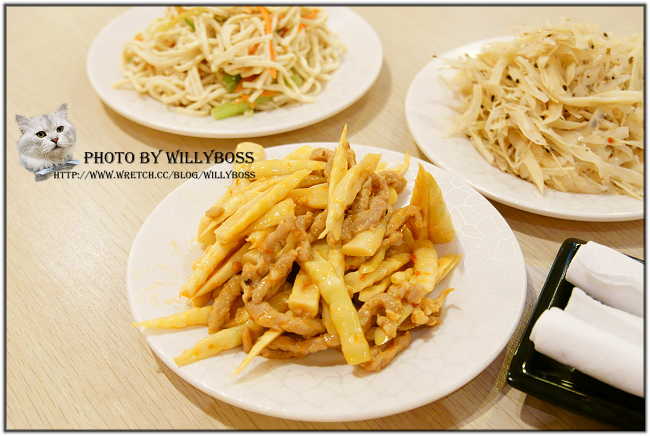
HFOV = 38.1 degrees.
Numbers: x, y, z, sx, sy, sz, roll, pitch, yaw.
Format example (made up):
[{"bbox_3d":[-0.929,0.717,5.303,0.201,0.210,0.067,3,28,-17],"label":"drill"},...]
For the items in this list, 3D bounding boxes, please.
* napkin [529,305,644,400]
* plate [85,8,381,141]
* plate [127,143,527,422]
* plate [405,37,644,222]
[{"bbox_3d":[0.169,0.082,0.470,0.130,0.027,0.029,23,45,24],"label":"napkin"},{"bbox_3d":[-0.067,-0.117,0.716,0.222,0.025,0.222,0,40,0],"label":"plate"},{"bbox_3d":[0.001,0.032,0.536,0.222,0.025,0.222,0,40,0],"label":"plate"},{"bbox_3d":[0.166,-0.061,0.652,0.222,0.025,0.222,0,40,0],"label":"plate"}]

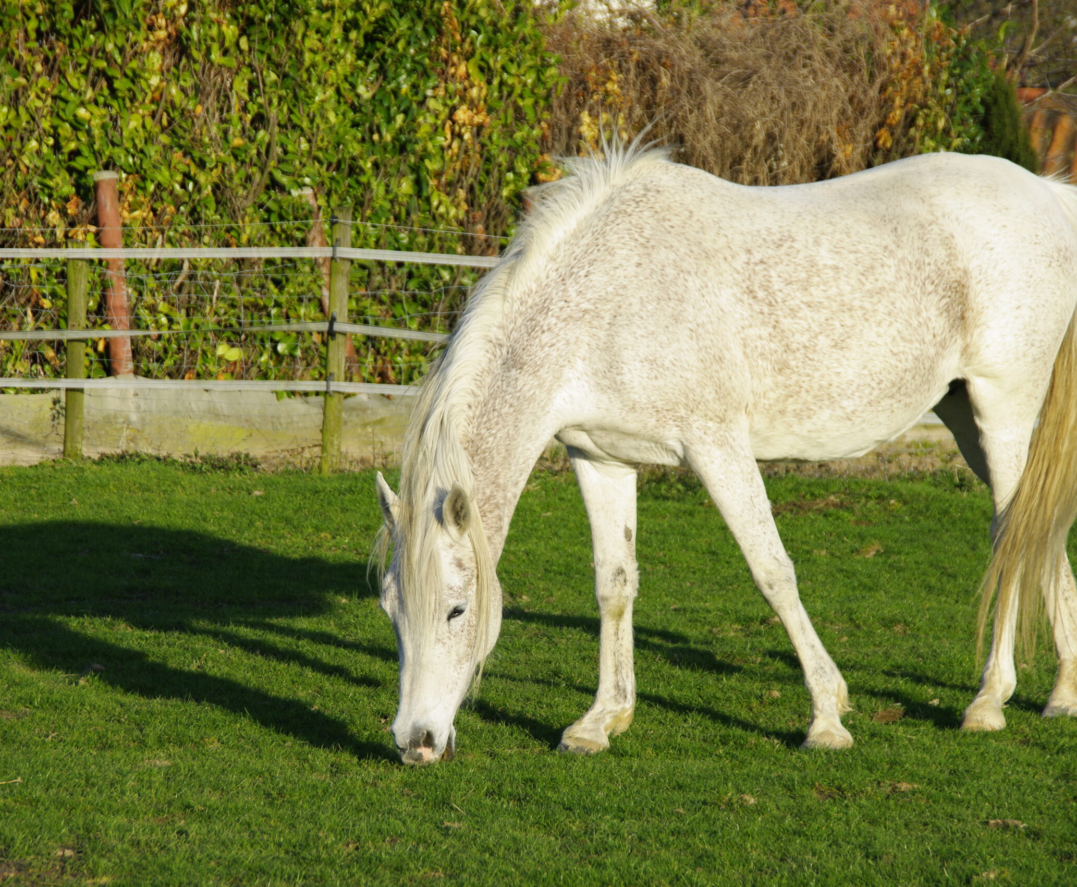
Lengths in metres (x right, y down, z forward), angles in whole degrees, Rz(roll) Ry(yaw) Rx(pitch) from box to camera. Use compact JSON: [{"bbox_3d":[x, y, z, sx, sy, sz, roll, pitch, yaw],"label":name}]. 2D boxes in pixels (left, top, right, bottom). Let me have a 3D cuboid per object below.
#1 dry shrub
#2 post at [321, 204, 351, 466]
[{"bbox_3d":[0.840,-1.130,34.300,1.700,1.950,1.000,0,2,0],"label":"dry shrub"},{"bbox_3d":[-0.913,-0.465,32.500,0.090,1.210,0.090,2,2,0],"label":"post"}]

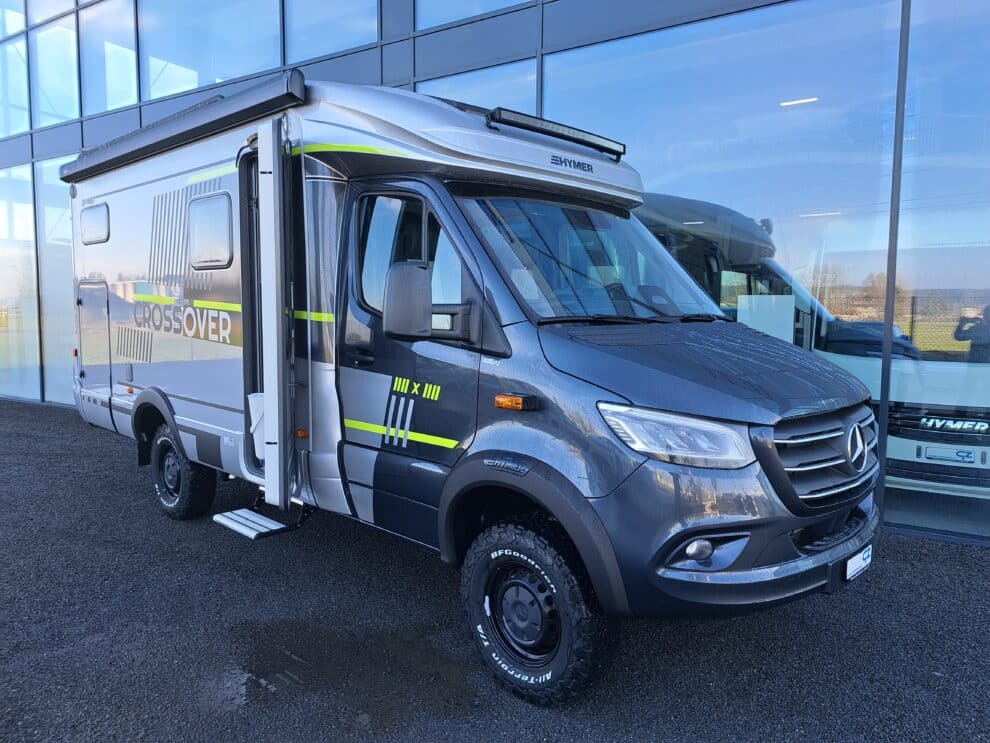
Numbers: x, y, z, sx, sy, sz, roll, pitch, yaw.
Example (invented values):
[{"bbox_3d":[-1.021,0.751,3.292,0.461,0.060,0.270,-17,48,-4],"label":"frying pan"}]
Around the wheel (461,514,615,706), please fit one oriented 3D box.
[{"bbox_3d":[0.184,1.057,3.066,0.780,0.780,0.260,6,7,42],"label":"wheel"}]

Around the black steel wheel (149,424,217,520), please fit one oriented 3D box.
[{"bbox_3d":[-2.514,0.793,5.533,0.780,0.780,0.260,6,7,42],"label":"black steel wheel"}]

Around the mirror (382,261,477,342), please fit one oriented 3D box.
[{"bbox_3d":[-0.266,-0.296,2.887,0.180,0.325,0.410,6,7,42],"label":"mirror"}]

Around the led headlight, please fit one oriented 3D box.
[{"bbox_3d":[0.713,0.261,2.697,0.480,0.270,0.450,6,7,42],"label":"led headlight"}]

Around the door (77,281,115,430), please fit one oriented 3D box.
[{"bbox_3d":[-3.496,-0.152,6.035,0.810,1.270,0.060,6,7,42],"label":"door"}]

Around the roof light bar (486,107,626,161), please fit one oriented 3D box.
[{"bbox_3d":[0.382,-1.304,3.850,0.110,0.110,1.180,6,7,42],"label":"roof light bar"}]

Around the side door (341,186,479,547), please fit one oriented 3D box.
[{"bbox_3d":[-0.401,-0.064,3.426,1.110,1.770,0.190,6,7,42],"label":"side door"}]

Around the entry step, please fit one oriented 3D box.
[{"bbox_3d":[-1.458,0.914,4.078,0.500,0.050,0.210,6,7,42],"label":"entry step"}]

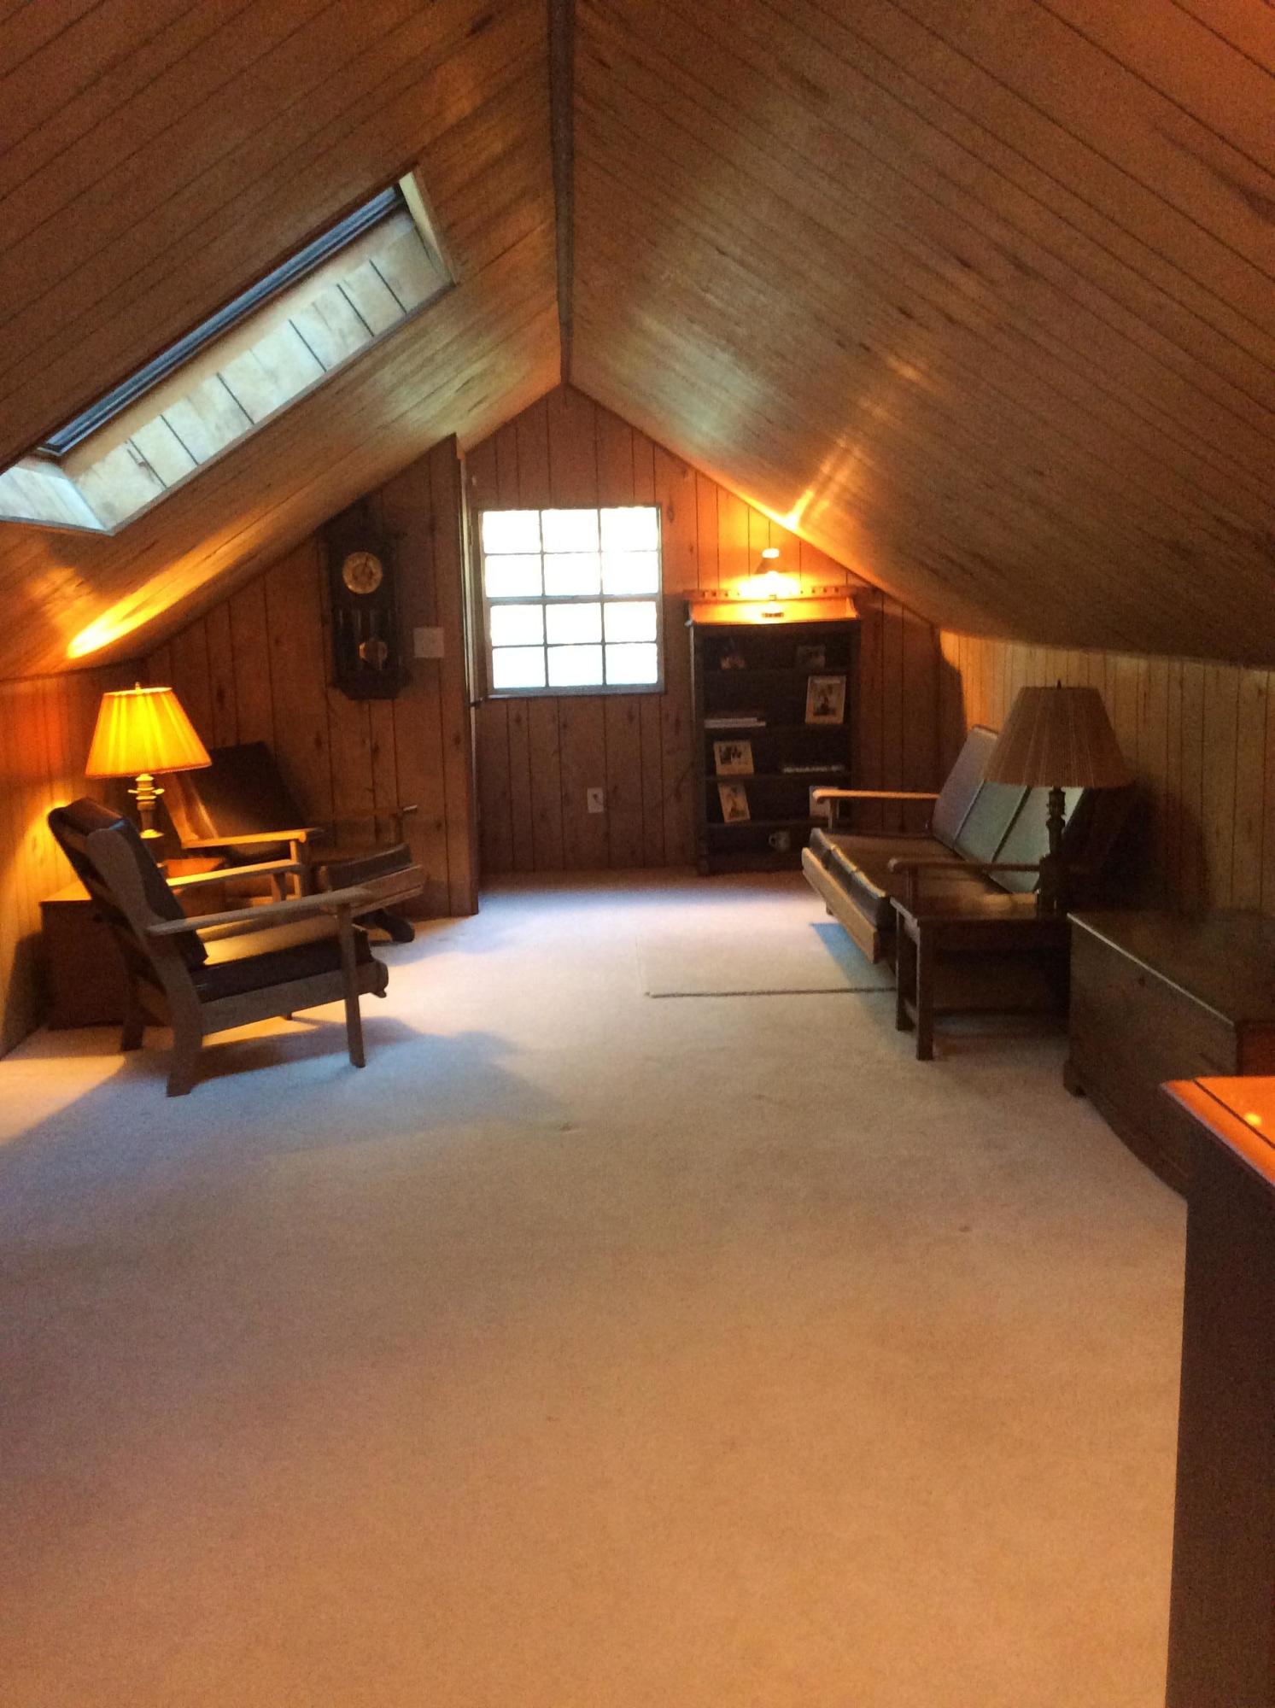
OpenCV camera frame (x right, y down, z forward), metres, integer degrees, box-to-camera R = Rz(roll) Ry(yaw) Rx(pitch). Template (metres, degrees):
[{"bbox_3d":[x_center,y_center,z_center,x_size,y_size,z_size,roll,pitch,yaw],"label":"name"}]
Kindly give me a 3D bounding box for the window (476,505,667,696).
[{"bbox_3d":[-0.320,-1.282,8.000,0.909,0.942,0.090,-2,9,-2],"label":"window"}]

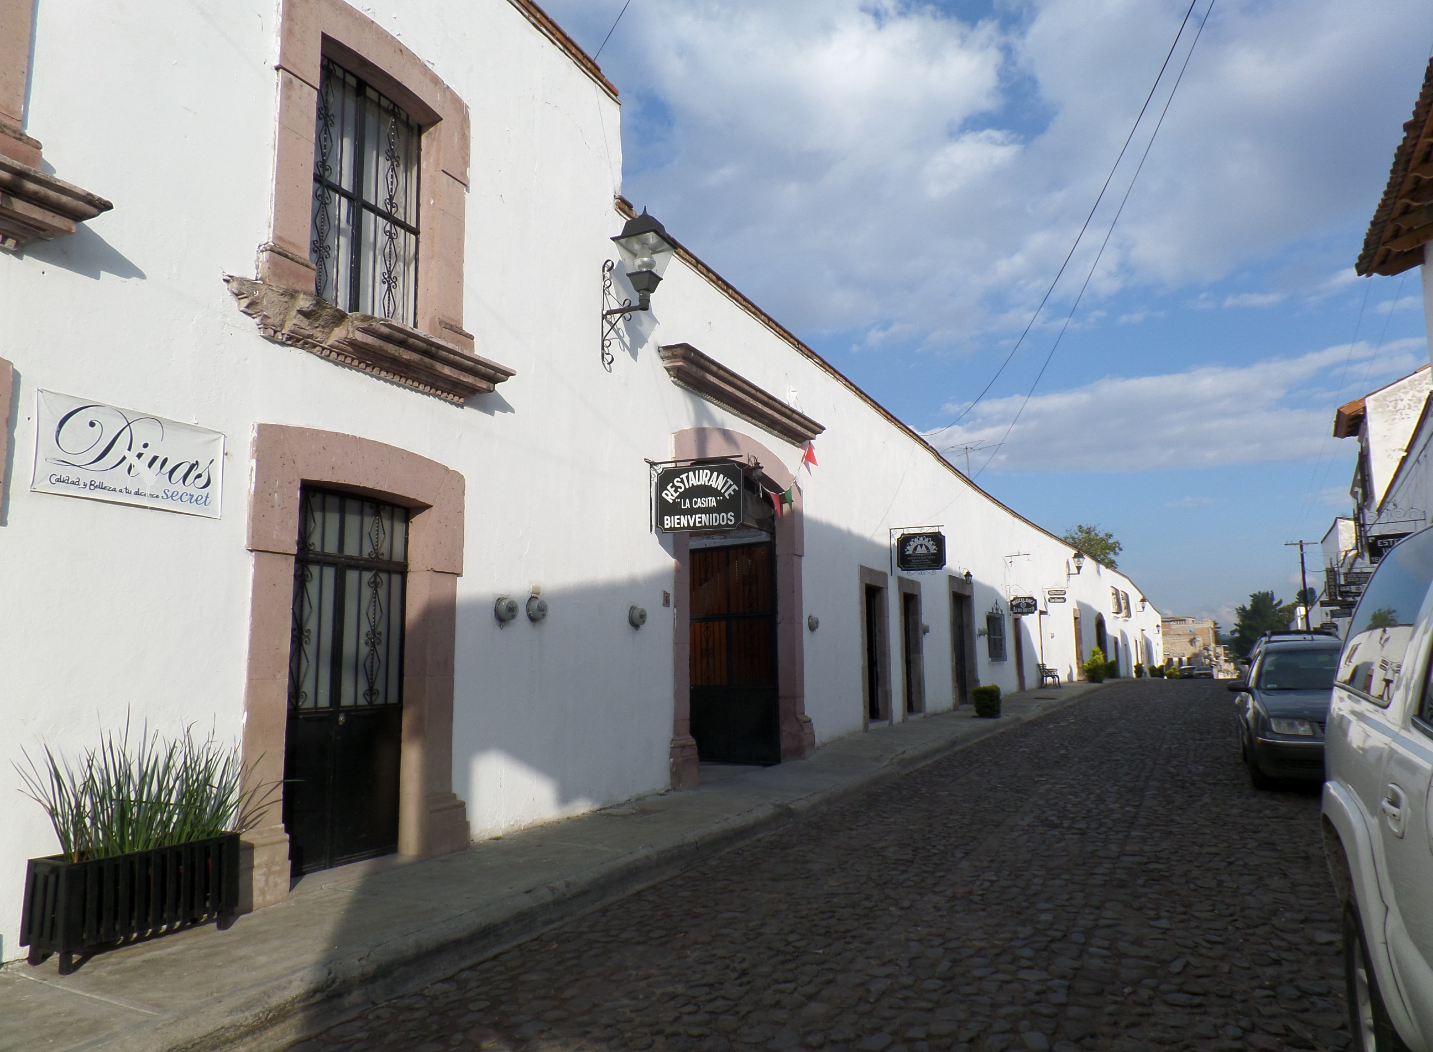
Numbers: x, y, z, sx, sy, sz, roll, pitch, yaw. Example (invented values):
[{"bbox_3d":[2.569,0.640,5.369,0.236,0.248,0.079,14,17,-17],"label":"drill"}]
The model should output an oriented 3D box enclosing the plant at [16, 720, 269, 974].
[{"bbox_3d":[-2.806,1.501,4.719,0.460,1.100,1.200,-5,-9,27],"label":"plant"}]

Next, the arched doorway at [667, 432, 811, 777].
[{"bbox_3d":[0.246,0.874,11.721,0.450,4.070,3.850,-5,-9,27],"label":"arched doorway"}]

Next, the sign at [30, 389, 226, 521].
[{"bbox_3d":[-3.079,-0.355,5.073,0.020,0.505,1.005,-5,-9,27],"label":"sign"}]

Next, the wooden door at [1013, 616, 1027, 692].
[{"bbox_3d":[8.924,3.771,28.214,0.150,2.300,1.250,-5,-9,27],"label":"wooden door"}]

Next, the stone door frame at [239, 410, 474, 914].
[{"bbox_3d":[-2.386,0.820,6.364,0.300,2.880,1.930,-5,-9,27],"label":"stone door frame"}]

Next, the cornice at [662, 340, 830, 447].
[{"bbox_3d":[0.493,-1.520,12.035,0.310,0.330,4.270,-5,-9,27],"label":"cornice"}]

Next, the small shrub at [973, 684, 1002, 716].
[{"bbox_3d":[5.457,3.529,19.171,0.600,0.620,0.600,-5,-9,27],"label":"small shrub"}]

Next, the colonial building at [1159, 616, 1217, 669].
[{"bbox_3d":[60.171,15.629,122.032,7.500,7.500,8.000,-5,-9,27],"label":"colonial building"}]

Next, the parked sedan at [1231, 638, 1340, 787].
[{"bbox_3d":[6.780,1.982,10.430,1.760,1.490,4.450,-5,-9,27],"label":"parked sedan"}]

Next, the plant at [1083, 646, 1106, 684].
[{"bbox_3d":[15.287,5.663,38.602,0.950,1.450,0.950,-5,-9,27],"label":"plant"}]

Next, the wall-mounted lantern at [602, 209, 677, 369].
[{"bbox_3d":[-0.797,-2.317,9.193,0.700,1.540,0.480,-5,-9,27],"label":"wall-mounted lantern"}]

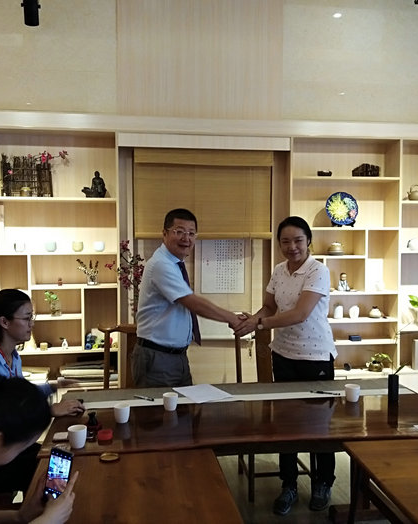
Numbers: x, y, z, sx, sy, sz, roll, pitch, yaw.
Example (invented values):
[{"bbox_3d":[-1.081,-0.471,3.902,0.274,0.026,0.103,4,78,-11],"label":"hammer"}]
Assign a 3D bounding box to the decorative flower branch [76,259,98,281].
[{"bbox_3d":[-0.881,0.058,3.822,0.152,0.151,0.100,0,3,-9],"label":"decorative flower branch"}]

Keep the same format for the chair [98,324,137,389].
[{"bbox_3d":[-0.448,0.919,3.238,0.475,1.040,0.495,0,2,-9],"label":"chair"}]

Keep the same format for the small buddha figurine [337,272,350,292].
[{"bbox_3d":[1.065,0.161,4.136,0.085,0.142,0.080,0,3,-9],"label":"small buddha figurine"}]

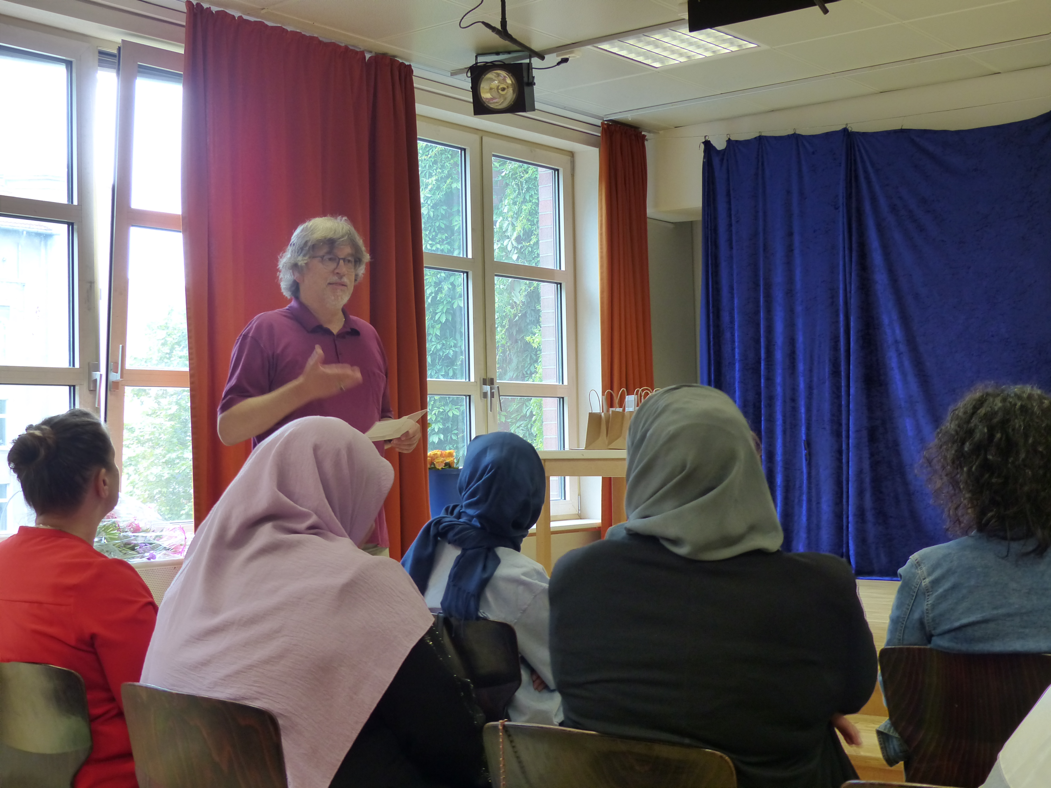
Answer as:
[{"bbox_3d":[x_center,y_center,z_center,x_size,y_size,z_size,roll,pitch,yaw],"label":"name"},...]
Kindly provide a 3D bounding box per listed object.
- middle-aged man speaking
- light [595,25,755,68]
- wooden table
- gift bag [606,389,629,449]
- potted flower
[{"bbox_3d":[-0.534,0.432,3.940,0.580,1.800,0.460,1,-3,-42],"label":"middle-aged man speaking"},{"bbox_3d":[0.690,-1.597,6.789,0.610,0.070,0.600,-3,-3,39],"label":"light"},{"bbox_3d":[0.547,0.622,6.919,0.770,0.730,0.700,-3,-3,39],"label":"wooden table"},{"bbox_3d":[0.462,0.113,6.693,0.115,0.274,0.165,-3,-3,39],"label":"gift bag"},{"bbox_3d":[-0.405,0.491,7.439,0.230,0.430,0.230,-1,-2,0],"label":"potted flower"}]

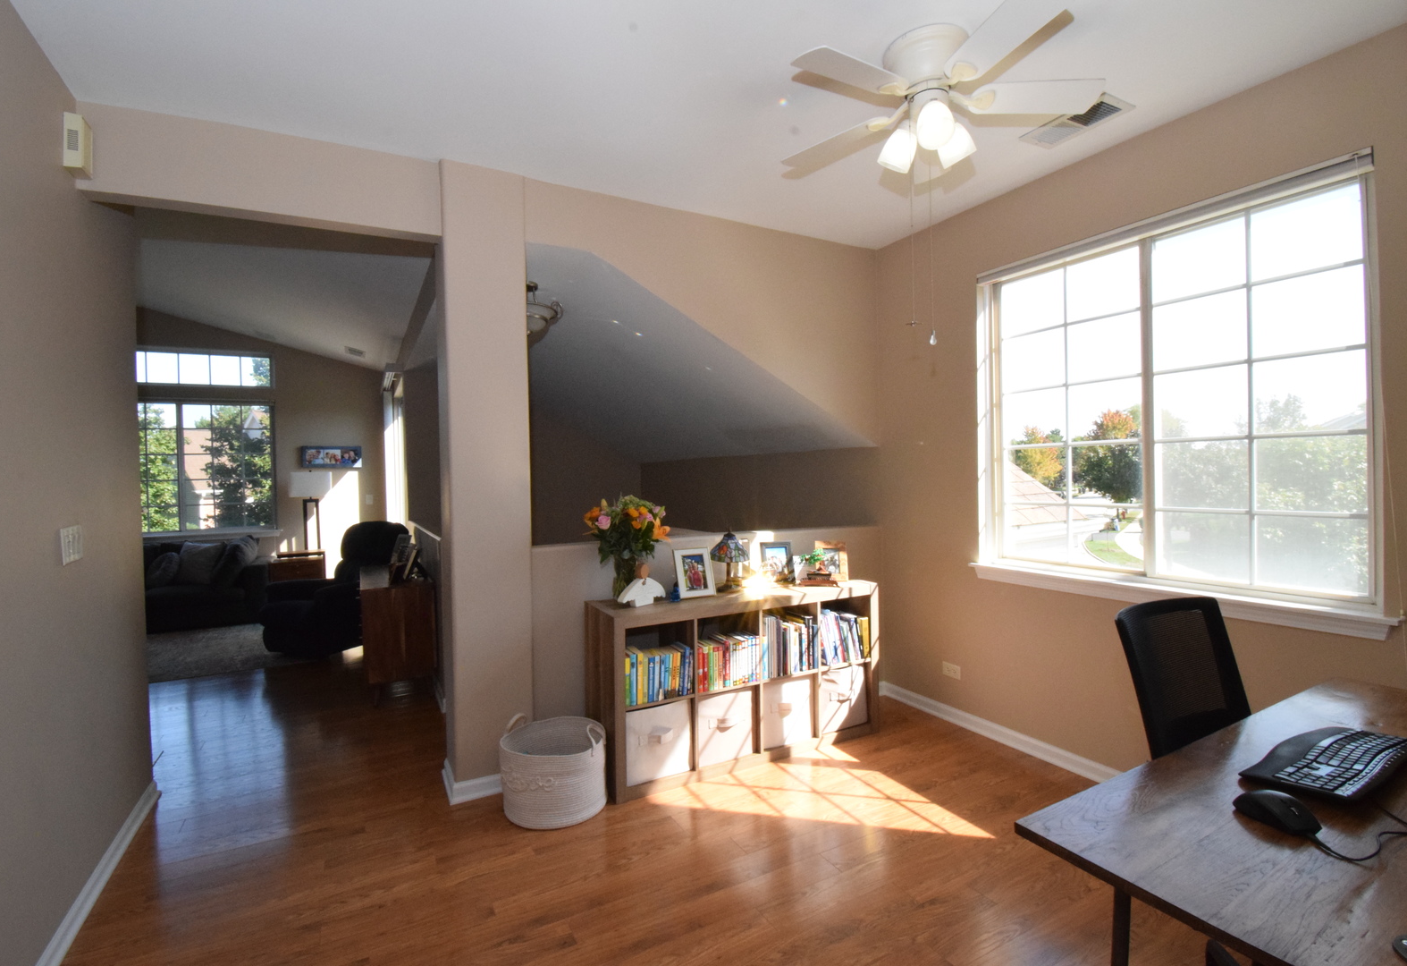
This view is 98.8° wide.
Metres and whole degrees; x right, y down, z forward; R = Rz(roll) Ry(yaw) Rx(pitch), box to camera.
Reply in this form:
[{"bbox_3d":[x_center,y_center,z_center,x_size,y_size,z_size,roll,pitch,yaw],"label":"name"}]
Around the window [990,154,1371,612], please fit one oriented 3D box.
[{"bbox_3d":[1.771,-0.309,2.468,0.110,1.400,1.360,-1,1,-28],"label":"window"}]

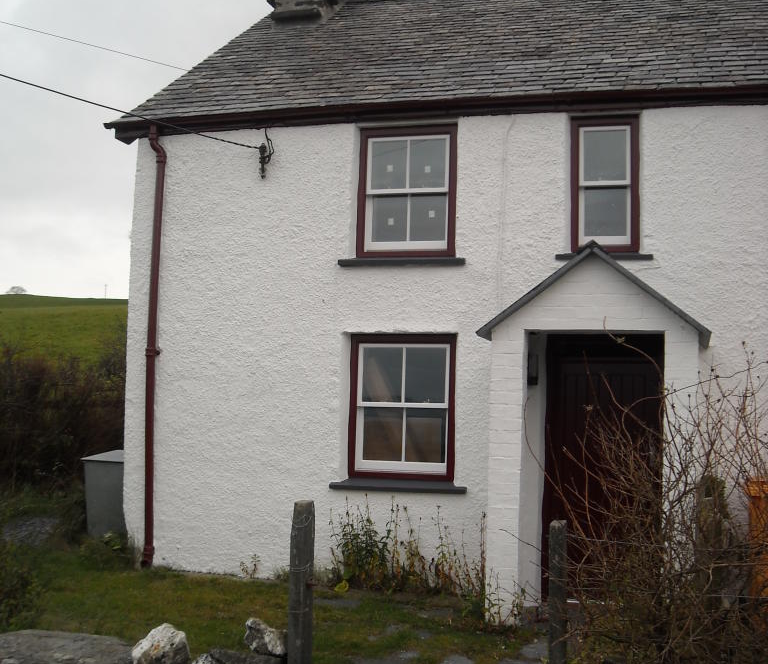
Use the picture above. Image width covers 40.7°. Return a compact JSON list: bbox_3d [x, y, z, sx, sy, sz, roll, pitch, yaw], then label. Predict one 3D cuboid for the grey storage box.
[{"bbox_3d":[-2.552,1.719,10.603,0.840,0.919,0.660,0,-4,16],"label":"grey storage box"}]

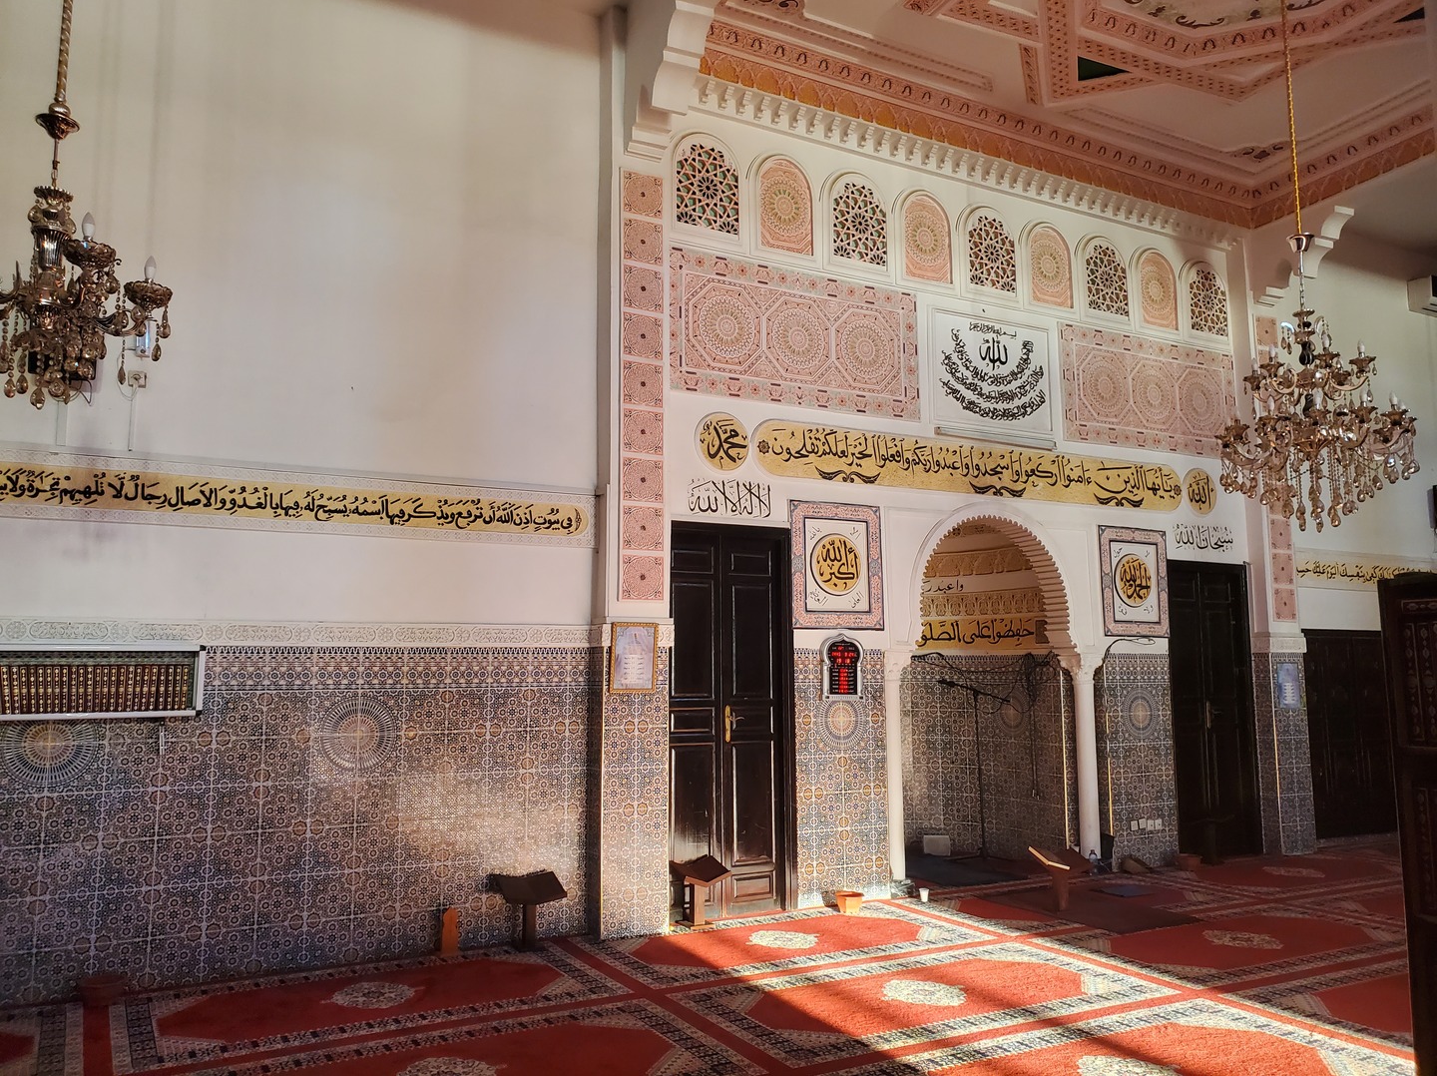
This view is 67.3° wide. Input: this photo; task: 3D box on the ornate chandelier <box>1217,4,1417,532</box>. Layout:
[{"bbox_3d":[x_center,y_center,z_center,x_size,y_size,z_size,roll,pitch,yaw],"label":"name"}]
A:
[{"bbox_3d":[3.243,-1.620,5.972,1.080,3.204,1.080,3,-7,-27],"label":"ornate chandelier"}]

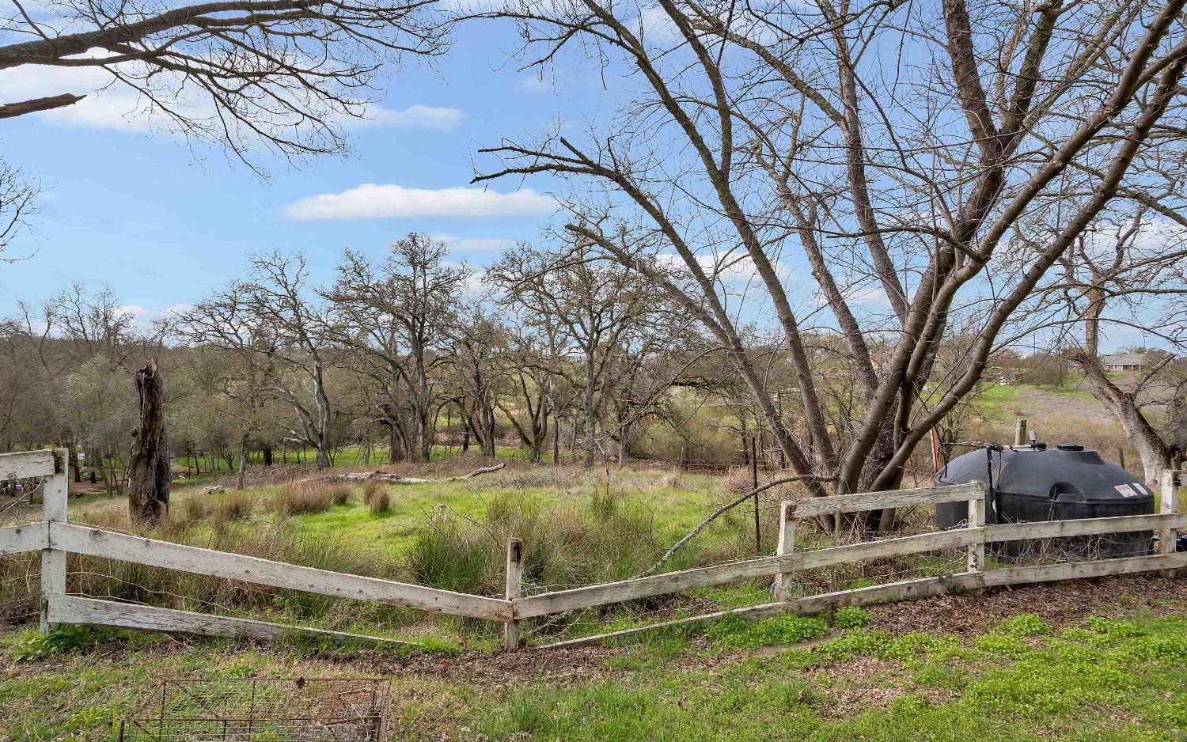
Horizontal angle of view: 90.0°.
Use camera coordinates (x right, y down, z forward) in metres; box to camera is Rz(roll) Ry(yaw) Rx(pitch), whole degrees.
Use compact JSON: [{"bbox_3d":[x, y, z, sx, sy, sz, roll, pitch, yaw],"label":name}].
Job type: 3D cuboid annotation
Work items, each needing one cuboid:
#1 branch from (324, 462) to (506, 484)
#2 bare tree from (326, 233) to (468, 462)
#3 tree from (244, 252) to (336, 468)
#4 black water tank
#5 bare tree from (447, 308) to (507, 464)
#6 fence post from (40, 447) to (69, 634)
[{"bbox_3d":[-5.550,3.170,18.500,5.700,0.650,1.000,0,0,0],"label":"branch"},{"bbox_3d":[-9.900,-1.170,30.000,7.100,11.600,6.600,0,0,0],"label":"bare tree"},{"bbox_3d":[-13.800,-0.500,27.000,4.300,9.850,4.300,0,0,0],"label":"tree"},{"bbox_3d":[5.800,1.580,7.780,2.250,1.280,2.250,0,0,37],"label":"black water tank"},{"bbox_3d":[-6.250,0.570,32.000,3.200,8.450,3.300,0,0,0],"label":"bare tree"},{"bbox_3d":[-2.930,0.926,3.220,0.095,1.030,0.095,0,0,-30],"label":"fence post"}]

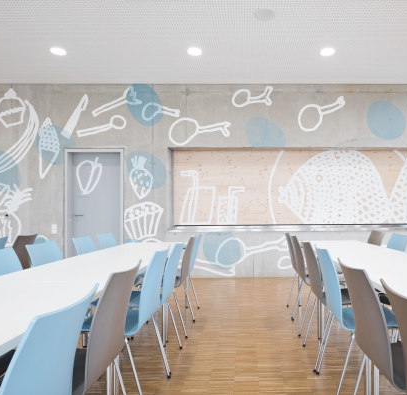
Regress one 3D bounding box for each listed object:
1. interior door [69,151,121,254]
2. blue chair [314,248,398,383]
[{"bbox_3d":[-1.780,0.280,4.900,0.870,2.070,0.100,0,-1,0],"label":"interior door"},{"bbox_3d":[0.983,0.751,1.830,0.500,0.860,0.460,0,-1,3],"label":"blue chair"}]

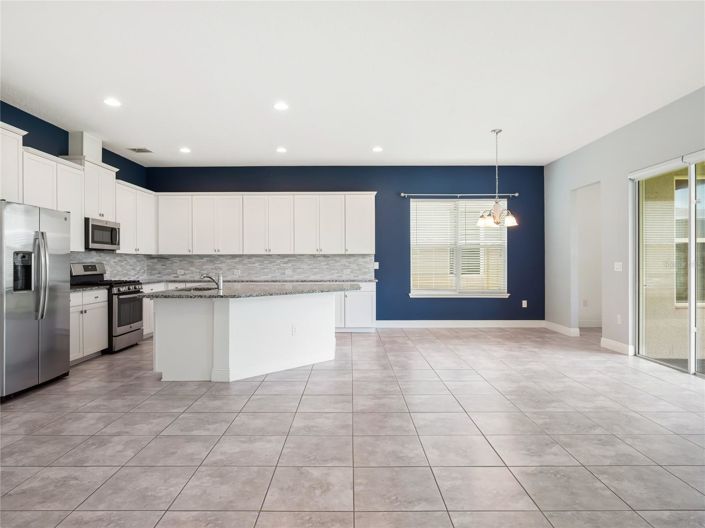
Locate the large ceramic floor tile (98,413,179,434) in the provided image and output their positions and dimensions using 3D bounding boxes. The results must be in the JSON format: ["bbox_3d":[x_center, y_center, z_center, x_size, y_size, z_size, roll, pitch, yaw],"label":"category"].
[{"bbox_3d":[-1.608,1.214,3.087,0.460,0.010,0.436,0,0,0],"label":"large ceramic floor tile"}]

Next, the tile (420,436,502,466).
[{"bbox_3d":[0.700,1.225,2.672,0.458,0.010,0.445,0,0,0],"label":"tile"}]

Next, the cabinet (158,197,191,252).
[{"bbox_3d":[-3.190,-0.713,7.515,0.620,1.080,0.330,0,0,0],"label":"cabinet"}]

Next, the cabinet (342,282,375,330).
[{"bbox_3d":[0.132,0.753,7.304,0.555,0.875,0.610,0,0,0],"label":"cabinet"}]

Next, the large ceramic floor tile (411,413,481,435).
[{"bbox_3d":[0.695,1.212,3.080,0.455,0.012,0.443,0,0,0],"label":"large ceramic floor tile"}]

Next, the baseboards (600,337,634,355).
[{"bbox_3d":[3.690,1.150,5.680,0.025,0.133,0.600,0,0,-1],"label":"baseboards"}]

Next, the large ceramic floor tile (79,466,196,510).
[{"bbox_3d":[-1.145,1.217,2.216,0.460,0.010,0.436,0,0,0],"label":"large ceramic floor tile"}]

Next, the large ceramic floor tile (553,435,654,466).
[{"bbox_3d":[1.630,1.225,2.672,0.458,0.010,0.445,0,0,0],"label":"large ceramic floor tile"}]

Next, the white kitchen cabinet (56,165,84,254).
[{"bbox_3d":[-3.740,-0.700,5.180,0.330,1.075,0.507,0,0,0],"label":"white kitchen cabinet"}]

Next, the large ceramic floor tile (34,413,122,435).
[{"bbox_3d":[-2.047,1.218,3.085,0.455,0.012,0.443,0,0,0],"label":"large ceramic floor tile"}]

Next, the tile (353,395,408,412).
[{"bbox_3d":[0.239,1.212,3.517,0.455,0.012,0.443,0,0,0],"label":"tile"}]

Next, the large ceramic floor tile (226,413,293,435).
[{"bbox_3d":[-0.676,1.215,3.082,0.455,0.012,0.443,0,0,0],"label":"large ceramic floor tile"}]

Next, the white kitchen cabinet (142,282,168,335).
[{"bbox_3d":[-3.550,0.772,6.660,0.600,0.885,0.900,0,0,-1],"label":"white kitchen cabinet"}]

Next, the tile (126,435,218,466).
[{"bbox_3d":[-1.146,1.215,2.652,0.460,0.010,0.436,0,0,0],"label":"tile"}]

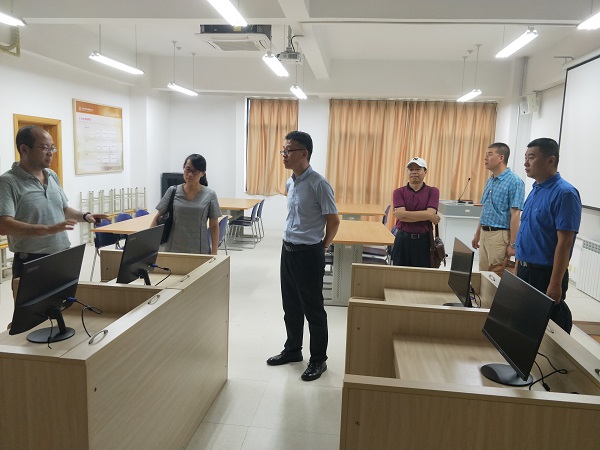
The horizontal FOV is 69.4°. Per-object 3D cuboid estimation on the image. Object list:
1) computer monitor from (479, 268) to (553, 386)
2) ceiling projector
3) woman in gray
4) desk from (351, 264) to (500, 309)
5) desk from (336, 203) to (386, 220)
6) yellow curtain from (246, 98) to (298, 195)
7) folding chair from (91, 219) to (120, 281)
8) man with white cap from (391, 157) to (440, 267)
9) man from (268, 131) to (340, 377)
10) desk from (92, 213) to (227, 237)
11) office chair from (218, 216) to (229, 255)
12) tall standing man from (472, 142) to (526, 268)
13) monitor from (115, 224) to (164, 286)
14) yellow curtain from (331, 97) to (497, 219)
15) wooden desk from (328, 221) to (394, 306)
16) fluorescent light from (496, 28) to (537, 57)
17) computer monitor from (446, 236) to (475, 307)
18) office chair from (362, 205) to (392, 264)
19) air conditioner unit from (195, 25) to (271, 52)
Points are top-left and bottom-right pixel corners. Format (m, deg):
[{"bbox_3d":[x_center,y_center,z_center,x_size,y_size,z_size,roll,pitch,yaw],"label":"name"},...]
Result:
[{"bbox_3d":[0.832,0.408,1.693,0.200,0.380,0.495,3,9,7],"label":"computer monitor"},{"bbox_3d":[-0.121,-2.084,5.438,0.290,0.120,0.360,3,9,7],"label":"ceiling projector"},{"bbox_3d":[-0.921,0.193,3.676,0.500,1.550,0.300,1,9,-4],"label":"woman in gray"},{"bbox_3d":[0.723,0.779,2.490,0.920,0.892,0.760,3,9,7],"label":"desk"},{"bbox_3d":[0.853,0.065,7.547,1.020,0.750,1.450,3,9,7],"label":"desk"},{"bbox_3d":[-0.576,-1.626,9.041,1.100,2.000,0.120,3,9,7],"label":"yellow curtain"},{"bbox_3d":[-2.053,0.327,4.971,0.500,0.790,0.460,3,9,7],"label":"folding chair"},{"bbox_3d":[1.060,0.168,4.098,0.480,1.630,0.340,4,9,13],"label":"man with white cap"},{"bbox_3d":[0.028,0.219,3.110,0.360,1.750,0.500,-4,11,-36],"label":"man"},{"bbox_3d":[-1.535,0.338,5.170,1.070,0.750,1.530,3,9,7],"label":"desk"},{"bbox_3d":[-1.131,0.330,5.166,0.510,0.800,0.470,3,9,7],"label":"office chair"},{"bbox_3d":[1.804,0.145,3.986,0.330,1.770,0.500,-4,11,-34],"label":"tall standing man"},{"bbox_3d":[-0.958,0.203,2.615,0.210,0.375,0.500,3,9,7],"label":"monitor"},{"bbox_3d":[2.151,-1.167,8.765,3.280,2.600,0.150,3,9,7],"label":"yellow curtain"},{"bbox_3d":[0.502,0.425,5.098,1.050,0.750,1.400,3,9,7],"label":"wooden desk"},{"bbox_3d":[2.816,-2.354,5.669,0.160,0.100,1.220,3,9,7],"label":"fluorescent light"},{"bbox_3d":[0.921,0.297,2.460,0.200,0.380,0.495,3,9,7],"label":"computer monitor"},{"bbox_3d":[1.190,0.159,6.801,0.550,0.800,0.470,3,9,7],"label":"office chair"},{"bbox_3d":[-0.827,-2.625,5.963,0.950,0.280,0.950,3,9,7],"label":"air conditioner unit"}]

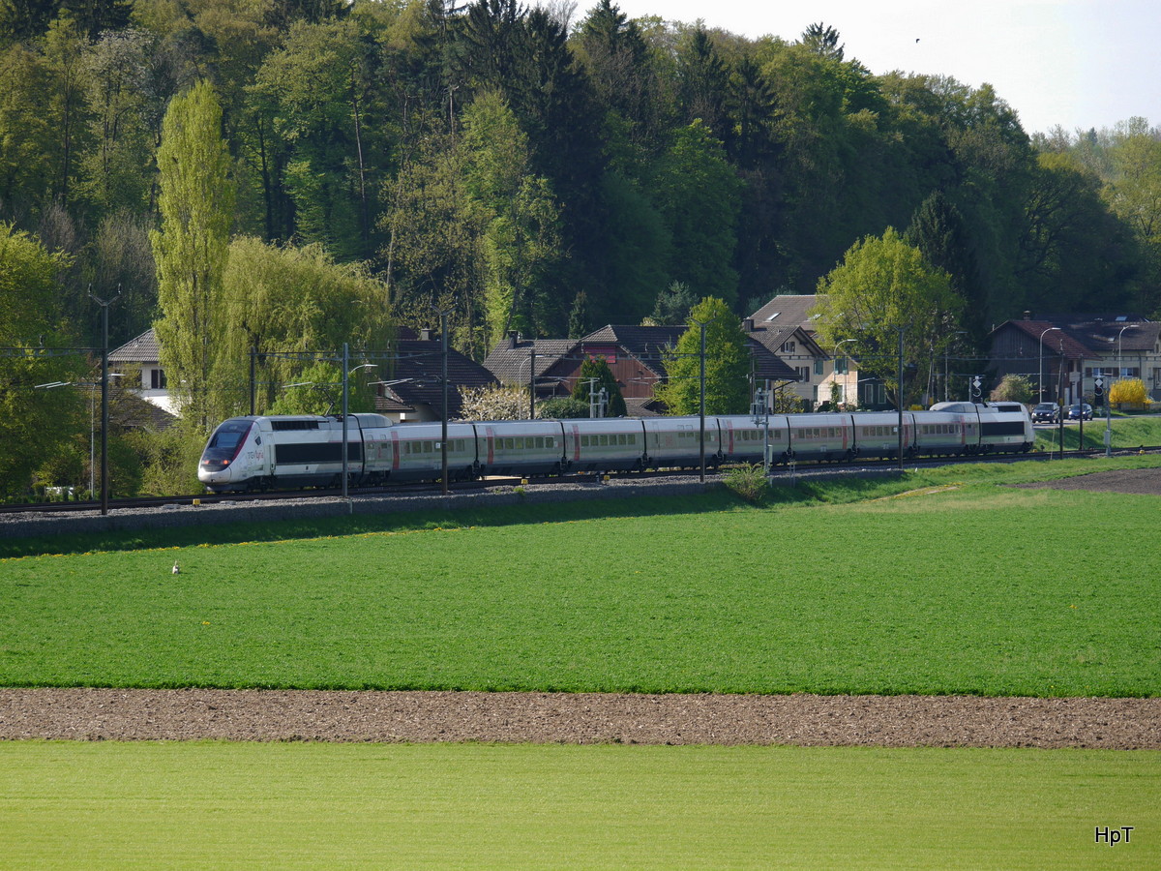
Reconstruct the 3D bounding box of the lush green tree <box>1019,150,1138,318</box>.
[{"bbox_3d":[52.907,-17.636,770.000,13.163,24.680,12.500,0,1,0],"label":"lush green tree"}]

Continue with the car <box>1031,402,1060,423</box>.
[{"bbox_3d":[40.142,-1.908,624.000,1.820,1.760,4.500,0,1,14],"label":"car"}]

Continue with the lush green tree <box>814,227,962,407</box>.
[{"bbox_3d":[25.356,-9.064,598.000,12.299,16.292,12.000,0,1,0],"label":"lush green tree"}]

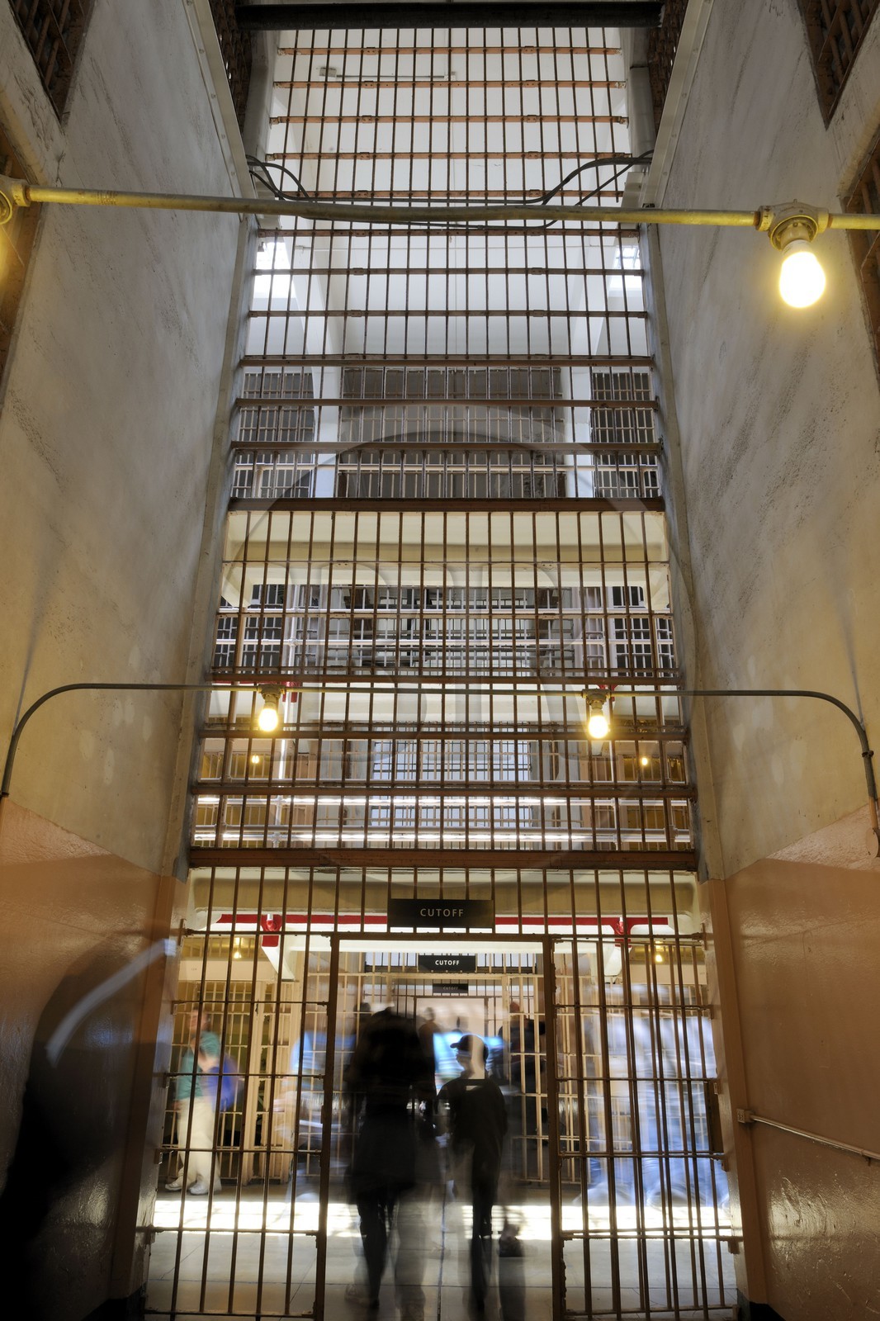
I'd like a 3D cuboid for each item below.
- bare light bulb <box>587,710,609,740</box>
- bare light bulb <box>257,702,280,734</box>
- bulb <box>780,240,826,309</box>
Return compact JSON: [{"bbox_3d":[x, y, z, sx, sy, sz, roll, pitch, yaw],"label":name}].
[{"bbox_3d":[0.630,0.253,3.795,0.070,0.115,0.070,0,-21,1],"label":"bare light bulb"},{"bbox_3d":[-0.684,0.228,3.811,0.070,0.115,0.070,0,-21,1],"label":"bare light bulb"},{"bbox_3d":[0.585,-0.628,1.548,0.068,0.116,0.068,0,-22,1],"label":"bulb"}]

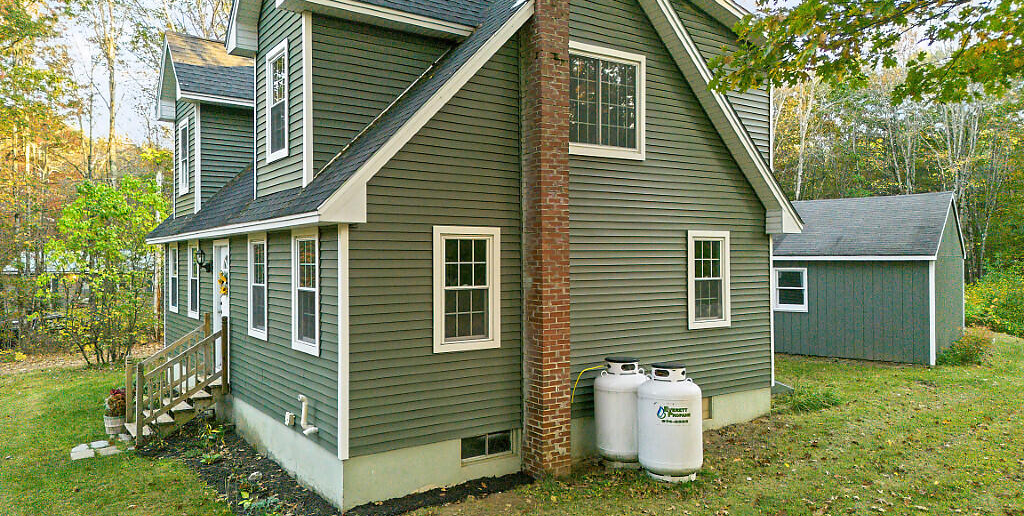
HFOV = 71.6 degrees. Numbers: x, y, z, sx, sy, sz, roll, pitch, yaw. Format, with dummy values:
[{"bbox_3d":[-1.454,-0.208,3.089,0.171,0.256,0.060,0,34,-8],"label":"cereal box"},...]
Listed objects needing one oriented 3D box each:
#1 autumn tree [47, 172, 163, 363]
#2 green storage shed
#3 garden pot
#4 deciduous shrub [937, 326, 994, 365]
[{"bbox_3d":[-11.450,0.330,20.000,3.200,5.200,3.300,0,0,-35],"label":"autumn tree"},{"bbox_3d":[8.620,0.400,18.450,4.900,3.980,3.700,0,0,41],"label":"green storage shed"},{"bbox_3d":[-6.400,2.670,11.500,0.400,0.290,0.400,0,0,-35],"label":"garden pot"},{"bbox_3d":[10.380,1.970,16.300,1.050,0.780,1.150,0,0,-35],"label":"deciduous shrub"}]

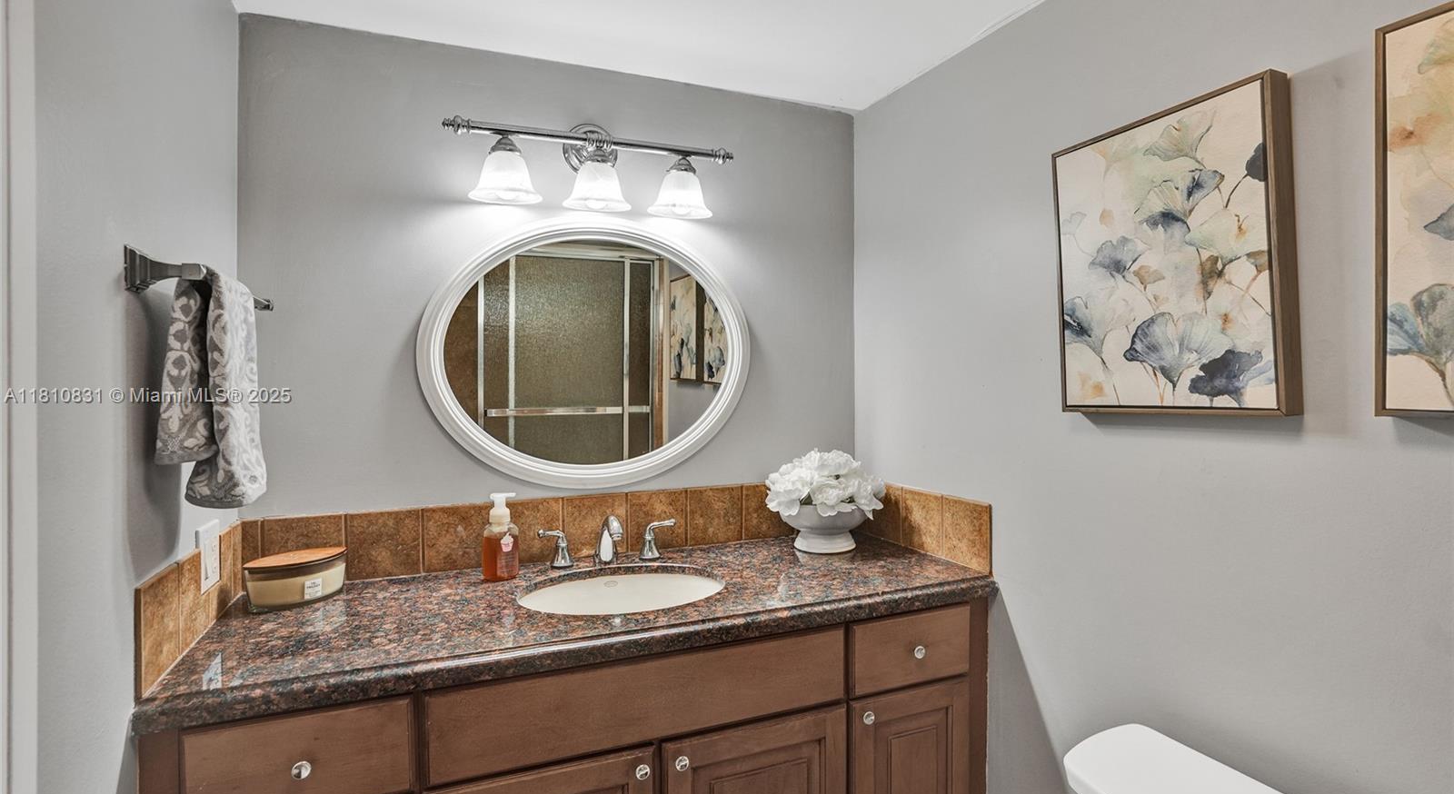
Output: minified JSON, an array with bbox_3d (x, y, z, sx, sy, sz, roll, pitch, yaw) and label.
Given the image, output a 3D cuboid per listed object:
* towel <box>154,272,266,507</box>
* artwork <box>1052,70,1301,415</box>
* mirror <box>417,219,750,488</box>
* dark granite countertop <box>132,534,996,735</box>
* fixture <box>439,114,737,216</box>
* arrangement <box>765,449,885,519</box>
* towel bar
[{"bbox_3d":[-0.782,-0.015,0.997,0.100,0.325,0.265,0,0,-24],"label":"towel"},{"bbox_3d":[0.709,-0.214,1.060,0.045,0.485,0.345,-4,2,-25],"label":"artwork"},{"bbox_3d":[-0.315,-0.104,1.586,0.805,0.655,0.040,0,0,-23],"label":"mirror"},{"bbox_3d":[-0.200,0.416,1.355,1.460,0.040,0.560,0,0,-23],"label":"dark granite countertop"},{"bbox_3d":[-0.300,-0.548,1.512,0.665,0.230,0.183,0,0,-23],"label":"fixture"},{"bbox_3d":[0.254,0.226,1.695,0.285,0.170,0.260,0,0,0],"label":"arrangement"},{"bbox_3d":[-0.834,-0.171,1.054,0.082,0.058,0.470,0,0,-24],"label":"towel bar"}]

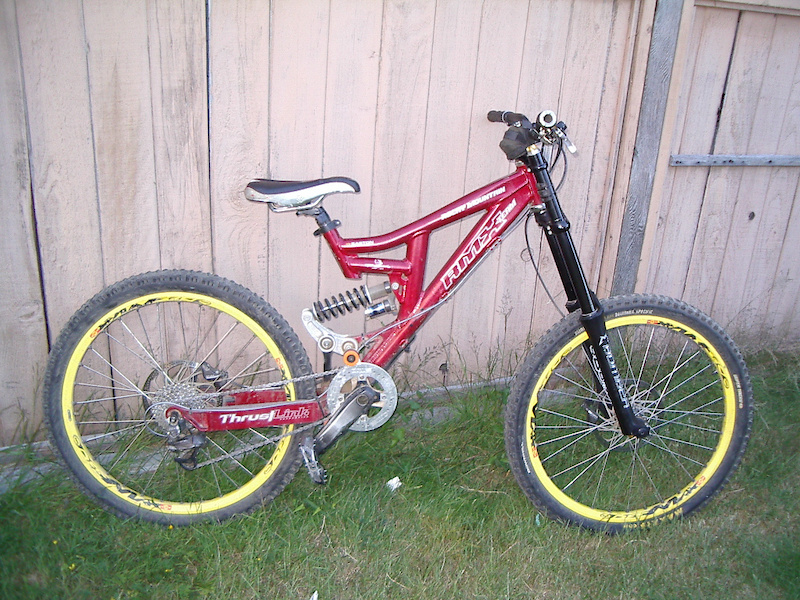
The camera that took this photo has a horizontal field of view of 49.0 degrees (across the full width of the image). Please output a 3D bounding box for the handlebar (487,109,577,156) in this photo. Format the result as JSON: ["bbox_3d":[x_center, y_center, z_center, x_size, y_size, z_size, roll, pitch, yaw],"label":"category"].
[{"bbox_3d":[0.323,-0.402,2.150,0.145,0.140,0.720,3,10,-5],"label":"handlebar"}]

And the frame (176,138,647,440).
[{"bbox_3d":[0.048,-0.040,2.192,1.190,0.730,0.200,3,10,-5],"label":"frame"}]

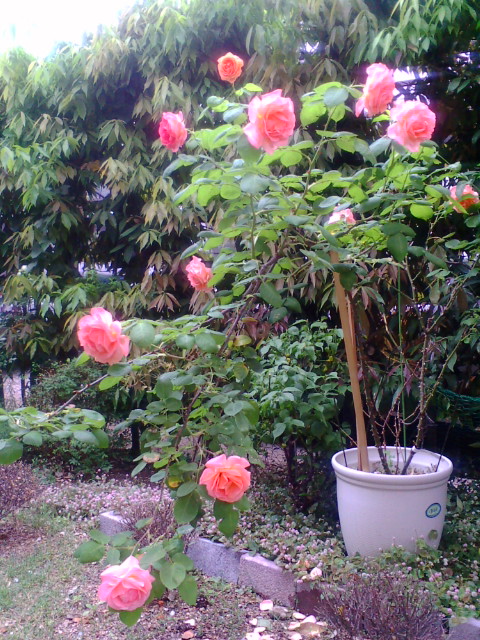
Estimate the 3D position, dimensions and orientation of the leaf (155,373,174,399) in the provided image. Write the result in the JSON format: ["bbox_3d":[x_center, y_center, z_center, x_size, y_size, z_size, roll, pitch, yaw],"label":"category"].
[{"bbox_3d":[-0.190,0.165,1.630,0.050,0.064,0.025,0,2,0],"label":"leaf"}]

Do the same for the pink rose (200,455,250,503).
[{"bbox_3d":[-0.036,0.367,1.500,0.118,0.110,0.085,0,2,0],"label":"pink rose"}]

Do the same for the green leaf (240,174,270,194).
[{"bbox_3d":[0.040,-0.350,1.670,0.074,0.050,0.035,0,2,0],"label":"green leaf"}]

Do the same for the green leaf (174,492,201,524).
[{"bbox_3d":[-0.116,0.411,1.410,0.053,0.068,0.025,0,3,0],"label":"green leaf"}]

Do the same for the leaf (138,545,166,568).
[{"bbox_3d":[-0.187,0.504,1.380,0.059,0.050,0.030,0,3,-6],"label":"leaf"}]

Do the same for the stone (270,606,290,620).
[{"bbox_3d":[0.110,0.794,1.750,0.052,0.034,0.045,0,2,0],"label":"stone"}]

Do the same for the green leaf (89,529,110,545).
[{"bbox_3d":[-0.325,0.503,1.500,0.055,0.011,0.033,25,43,13],"label":"green leaf"}]

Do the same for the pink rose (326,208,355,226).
[{"bbox_3d":[0.263,-0.271,1.660,0.077,0.055,0.075,0,6,0],"label":"pink rose"}]

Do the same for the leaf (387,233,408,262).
[{"bbox_3d":[0.387,-0.177,1.580,0.052,0.072,0.014,-2,-8,14],"label":"leaf"}]

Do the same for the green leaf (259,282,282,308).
[{"bbox_3d":[0.074,-0.059,1.570,0.042,0.072,0.013,-42,-18,3],"label":"green leaf"}]

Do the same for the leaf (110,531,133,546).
[{"bbox_3d":[-0.258,0.476,1.410,0.047,0.034,0.030,0,3,0],"label":"leaf"}]

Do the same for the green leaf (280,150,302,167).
[{"bbox_3d":[0.133,-0.417,1.670,0.053,0.012,0.050,4,-41,4],"label":"green leaf"}]

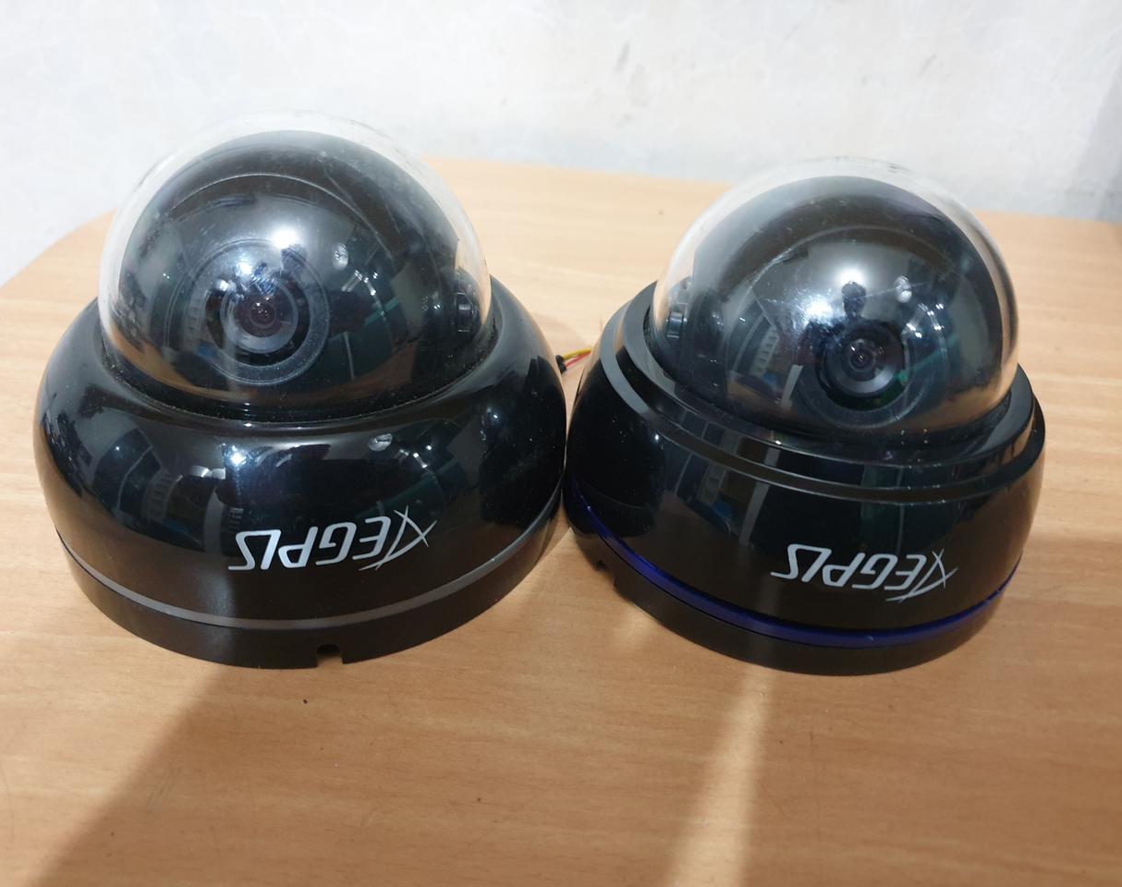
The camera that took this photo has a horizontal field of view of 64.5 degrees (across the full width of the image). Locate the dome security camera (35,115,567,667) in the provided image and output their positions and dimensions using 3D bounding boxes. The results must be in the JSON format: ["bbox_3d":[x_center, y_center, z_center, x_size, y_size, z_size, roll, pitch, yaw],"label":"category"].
[{"bbox_3d":[-0.054,-0.026,0.193,0.117,0.087,0.117,0,38,-7],"label":"dome security camera"}]

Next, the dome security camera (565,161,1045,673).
[{"bbox_3d":[0.058,-0.020,0.200,0.112,0.085,0.112,5,37,0],"label":"dome security camera"}]

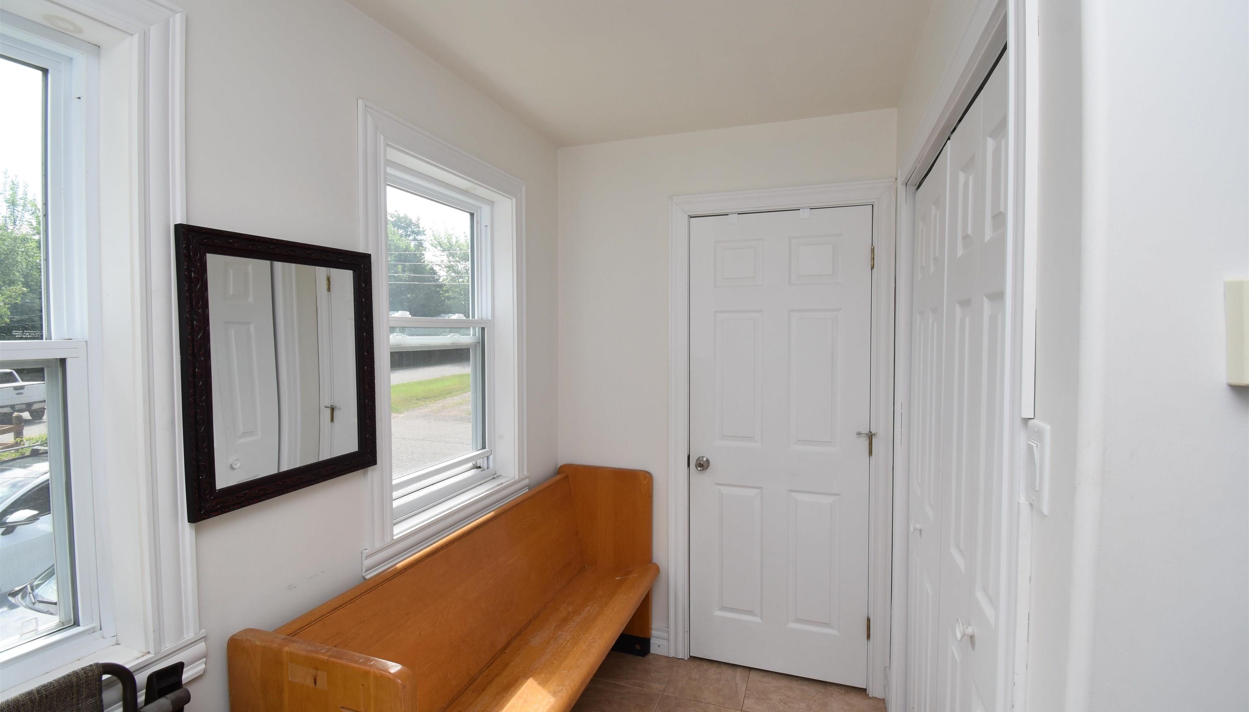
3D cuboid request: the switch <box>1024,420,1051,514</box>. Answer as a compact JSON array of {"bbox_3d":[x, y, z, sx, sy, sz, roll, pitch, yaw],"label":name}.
[{"bbox_3d":[0.558,0.149,0.708,0.010,0.116,0.071,1,2,21],"label":"switch"}]

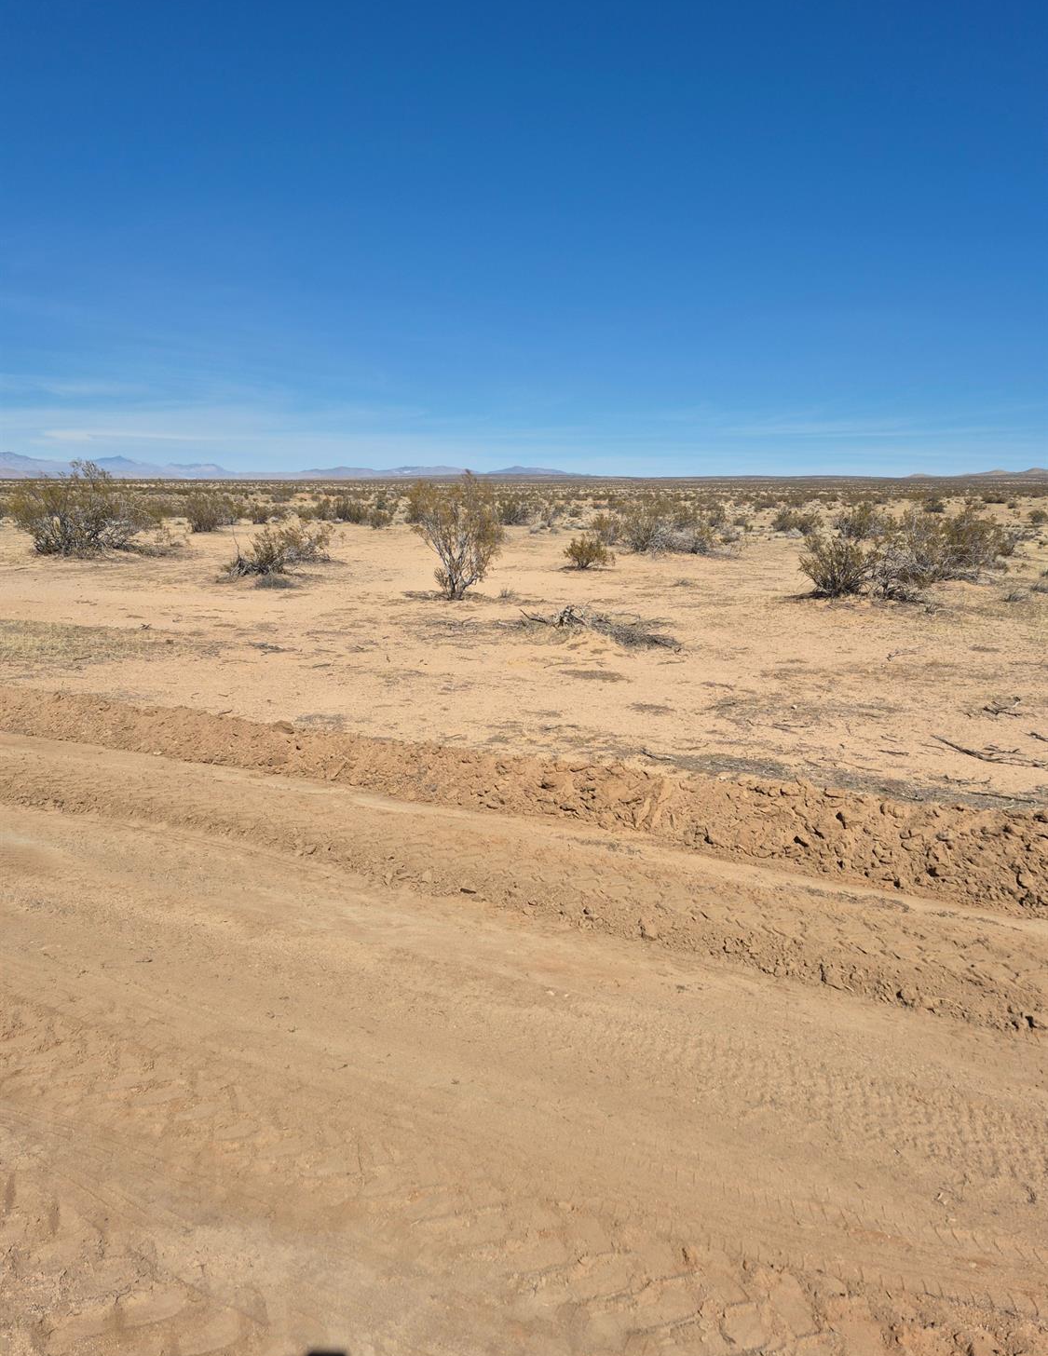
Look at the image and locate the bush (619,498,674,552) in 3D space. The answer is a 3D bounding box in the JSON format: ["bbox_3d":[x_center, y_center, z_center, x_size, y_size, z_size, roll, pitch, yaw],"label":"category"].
[{"bbox_3d":[2.710,-3.367,20.552,1.172,1.100,1.055,2,12,7],"label":"bush"}]

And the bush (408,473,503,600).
[{"bbox_3d":[-0.905,-1.873,12.336,1.168,1.626,1.051,-1,12,-4],"label":"bush"}]

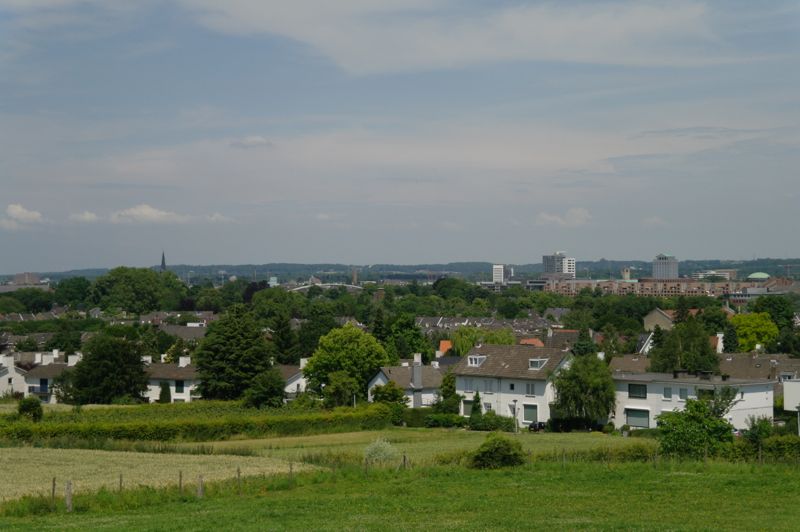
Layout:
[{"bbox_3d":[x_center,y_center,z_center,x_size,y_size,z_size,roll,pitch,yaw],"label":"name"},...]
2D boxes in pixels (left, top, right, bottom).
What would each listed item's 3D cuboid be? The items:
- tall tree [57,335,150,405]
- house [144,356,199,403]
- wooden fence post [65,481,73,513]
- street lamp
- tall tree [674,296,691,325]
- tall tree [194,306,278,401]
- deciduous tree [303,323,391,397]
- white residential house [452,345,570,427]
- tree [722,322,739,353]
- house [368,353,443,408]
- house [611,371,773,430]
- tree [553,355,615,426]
[{"bbox_3d":[-41.794,15.165,215.220,12.750,11.083,11.730,0,0,0],"label":"tall tree"},{"bbox_3d":[-35.496,17.952,236.640,10.710,8.160,8.670,0,0,27],"label":"house"},{"bbox_3d":[-12.543,8.748,58.140,0.214,1.224,0.214,0,0,0],"label":"wooden fence post"},{"bbox_3d":[14.188,18.338,188.190,0.561,4.124,0.561,0,0,0],"label":"street lamp"},{"bbox_3d":[78.056,14.159,423.300,4.284,11.463,4.284,0,0,0],"label":"tall tree"},{"bbox_3d":[-23.438,13.198,218.280,11.526,15.425,11.220,0,0,0],"label":"tall tree"},{"bbox_3d":[-7.765,14.378,218.280,12.240,12.656,11.730,0,0,0],"label":"deciduous tree"},{"bbox_3d":[16.116,15.504,202.368,15.504,10.200,9.792,0,0,40],"label":"white residential house"},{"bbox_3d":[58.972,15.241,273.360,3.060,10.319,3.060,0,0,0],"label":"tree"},{"bbox_3d":[0.918,16.320,211.650,10.200,8.364,8.160,0,0,-21],"label":"house"},{"bbox_3d":[36.720,17.034,194.616,16.320,6.834,12.546,0,0,40],"label":"house"},{"bbox_3d":[22.846,15.658,190.740,7.650,9.279,7.446,0,0,0],"label":"tree"}]

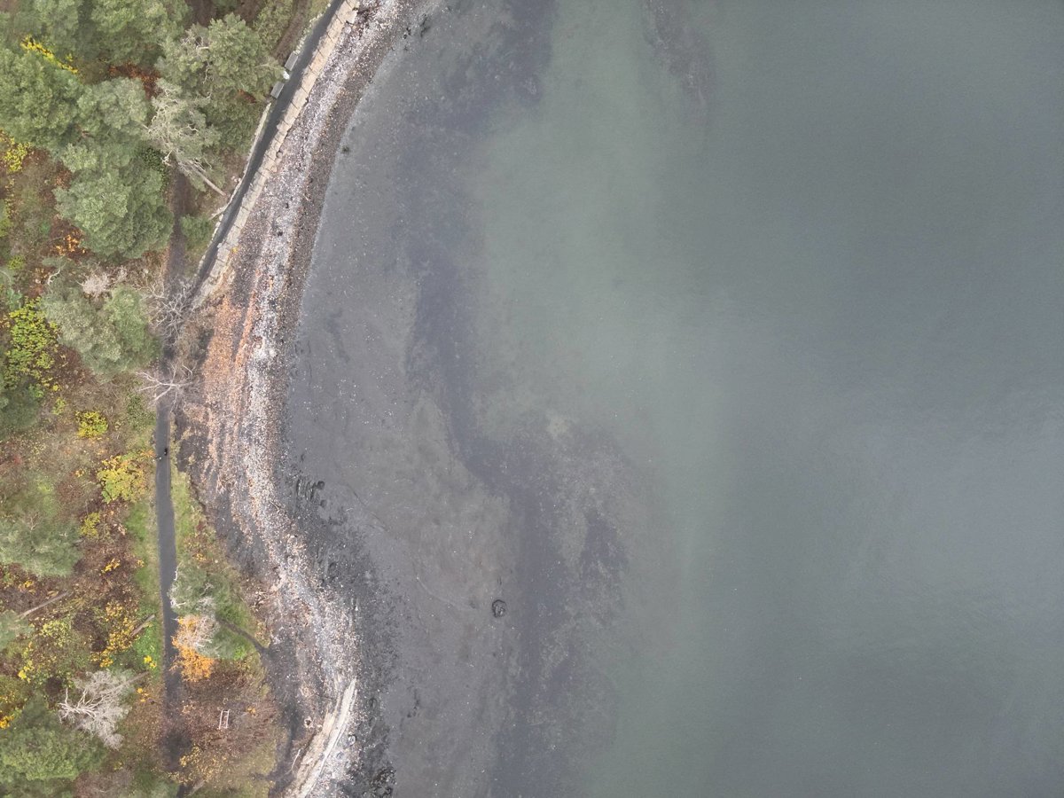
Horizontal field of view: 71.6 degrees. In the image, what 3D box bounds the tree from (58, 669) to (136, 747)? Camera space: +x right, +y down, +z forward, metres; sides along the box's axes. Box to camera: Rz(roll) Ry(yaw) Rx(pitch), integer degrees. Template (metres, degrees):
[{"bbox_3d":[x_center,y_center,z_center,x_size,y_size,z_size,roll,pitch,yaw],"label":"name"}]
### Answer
[{"bbox_3d":[-49.300,35.600,85.500,7.200,13.000,7.800,0,90,0],"label":"tree"}]

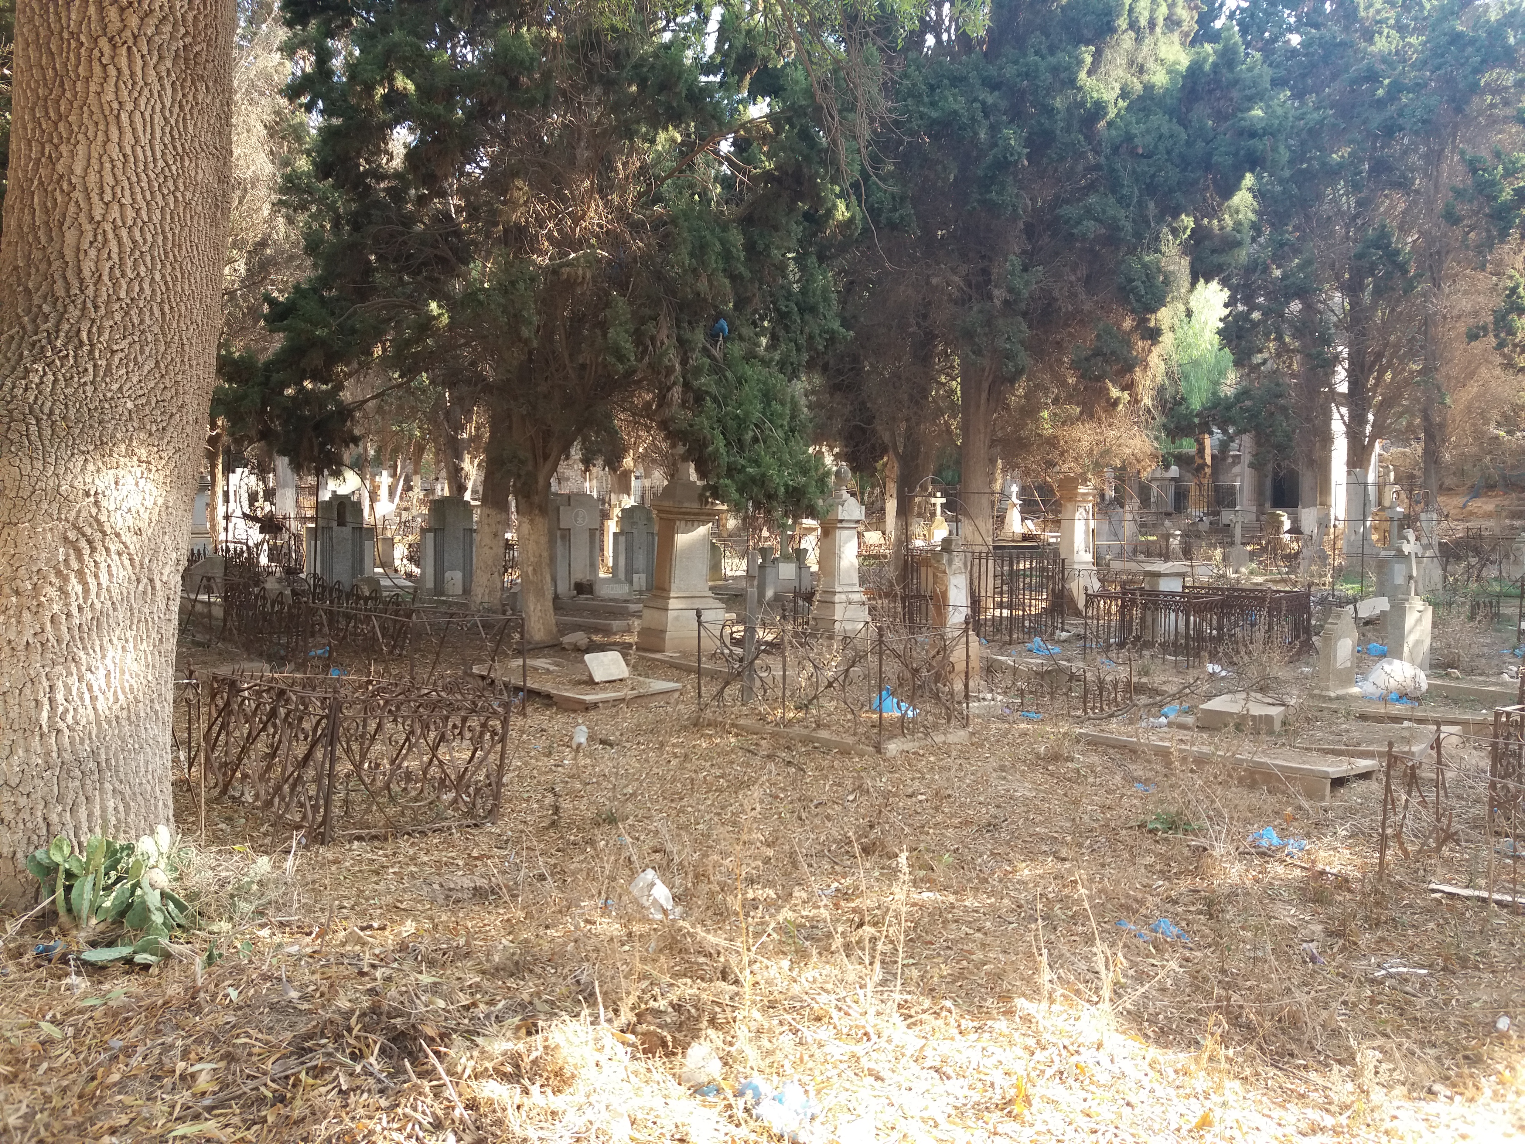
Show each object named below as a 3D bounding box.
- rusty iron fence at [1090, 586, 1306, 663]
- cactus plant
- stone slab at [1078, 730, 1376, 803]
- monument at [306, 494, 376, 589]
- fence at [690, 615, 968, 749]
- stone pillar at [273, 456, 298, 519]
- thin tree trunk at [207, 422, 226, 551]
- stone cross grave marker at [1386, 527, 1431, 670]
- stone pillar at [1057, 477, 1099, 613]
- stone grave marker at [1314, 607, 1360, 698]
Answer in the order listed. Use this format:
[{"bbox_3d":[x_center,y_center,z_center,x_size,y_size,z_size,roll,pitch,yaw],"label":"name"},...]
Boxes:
[{"bbox_3d":[5.349,0.666,15.214,1.720,0.900,2.140,-1,3,-38],"label":"rusty iron fence"},{"bbox_3d":[-2.456,1.169,4.610,0.560,0.380,0.420,-2,3,-27],"label":"cactus plant"},{"bbox_3d":[3.053,1.266,8.300,0.600,0.200,1.900,-1,3,-37],"label":"stone slab"},{"bbox_3d":[-8.444,-0.577,24.699,1.360,1.944,0.420,-1,2,-30],"label":"monument"},{"bbox_3d":[0.542,0.799,10.044,1.070,0.930,2.130,-1,3,-42],"label":"fence"},{"bbox_3d":[-11.590,-1.852,29.951,0.460,1.850,0.420,0,3,0],"label":"stone pillar"},{"bbox_3d":[-14.146,-2.172,31.946,0.420,3.388,0.420,-1,2,-30],"label":"thin tree trunk"},{"bbox_3d":[6.340,0.276,12.064,0.380,1.380,0.250,-2,4,-33],"label":"stone cross grave marker"},{"bbox_3d":[5.262,-0.420,20.597,0.500,2.277,0.500,-1,3,-36],"label":"stone pillar"},{"bbox_3d":[4.786,0.643,10.231,0.400,0.740,0.190,-2,4,-35],"label":"stone grave marker"}]

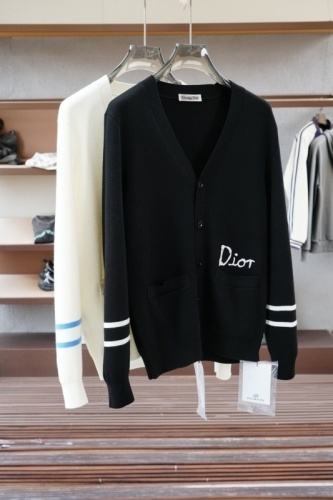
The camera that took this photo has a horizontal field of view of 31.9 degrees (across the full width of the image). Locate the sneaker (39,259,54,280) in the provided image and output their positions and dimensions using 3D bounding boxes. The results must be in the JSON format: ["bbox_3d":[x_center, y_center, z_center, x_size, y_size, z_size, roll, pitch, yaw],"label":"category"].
[{"bbox_3d":[-0.540,0.100,3.178,0.295,0.120,0.110,-2,17,-7],"label":"sneaker"}]

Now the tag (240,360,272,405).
[{"bbox_3d":[0.228,0.336,1.466,0.071,0.112,0.004,3,17,10],"label":"tag"}]

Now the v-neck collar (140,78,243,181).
[{"bbox_3d":[0.058,-0.257,1.254,0.208,0.228,0.090,-5,17,-15],"label":"v-neck collar"}]

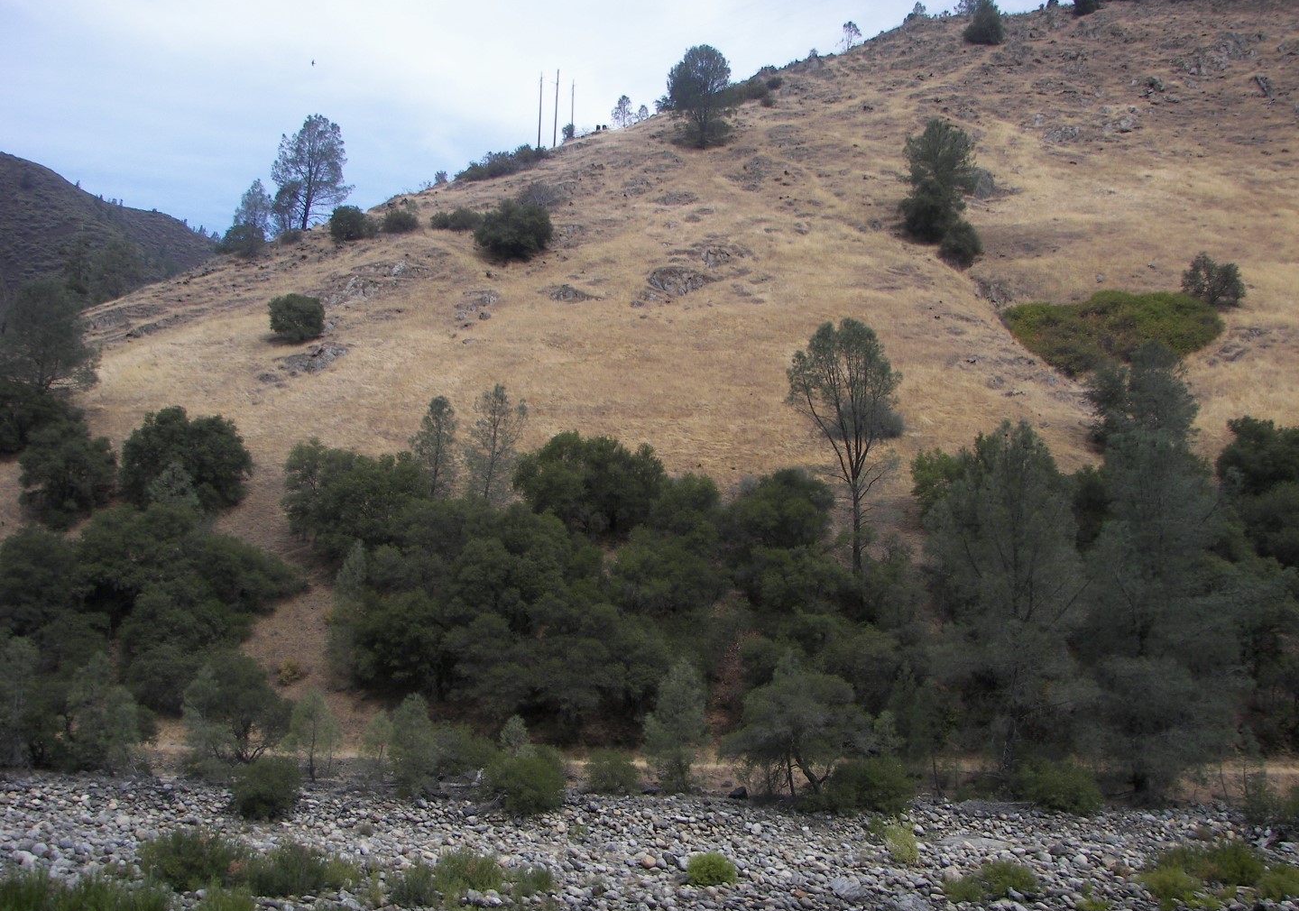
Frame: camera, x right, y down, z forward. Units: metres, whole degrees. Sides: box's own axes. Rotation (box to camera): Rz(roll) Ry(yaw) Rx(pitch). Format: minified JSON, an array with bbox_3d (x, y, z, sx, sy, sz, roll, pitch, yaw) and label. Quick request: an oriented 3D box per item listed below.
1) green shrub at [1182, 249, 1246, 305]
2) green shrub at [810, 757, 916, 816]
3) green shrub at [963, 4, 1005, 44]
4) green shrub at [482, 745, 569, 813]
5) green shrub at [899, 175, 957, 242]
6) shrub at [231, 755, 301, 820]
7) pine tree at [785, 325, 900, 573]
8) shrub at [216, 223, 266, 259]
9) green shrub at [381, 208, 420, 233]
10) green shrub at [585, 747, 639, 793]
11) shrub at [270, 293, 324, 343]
[{"bbox_3d":[49.241,-15.424,118.000,5.503,4.729,5.106,2,-7,0],"label":"green shrub"},{"bbox_3d":[9.013,13.937,57.000,4.200,2.330,3.150,1,-8,0],"label":"green shrub"},{"bbox_3d":[48.340,-62.329,195.000,5.826,5.684,5.706,2,-7,0],"label":"green shrub"},{"bbox_3d":[-4.399,11.556,48.000,2.903,2.308,2.694,2,-7,0],"label":"green shrub"},{"bbox_3d":[27.269,-24.145,132.000,5.482,6.348,5.369,2,-7,0],"label":"green shrub"},{"bbox_3d":[-15.050,13.039,53.000,2.690,2.410,2.560,1,-8,0],"label":"shrub"},{"bbox_3d":[10.385,-0.216,72.000,5.928,14.117,5.501,2,-7,0],"label":"pine tree"},{"bbox_3d":[-49.827,-26.215,165.000,5.950,3.730,5.360,1,-8,0],"label":"shrub"},{"bbox_3d":[-30.367,-28.694,165.000,4.740,2.590,4.260,1,-8,0],"label":"green shrub"},{"bbox_3d":[-1.650,14.251,61.000,2.470,1.950,2.350,1,-8,0],"label":"green shrub"},{"bbox_3d":[-27.671,-10.750,106.000,4.325,3.785,4.236,2,-7,0],"label":"shrub"}]

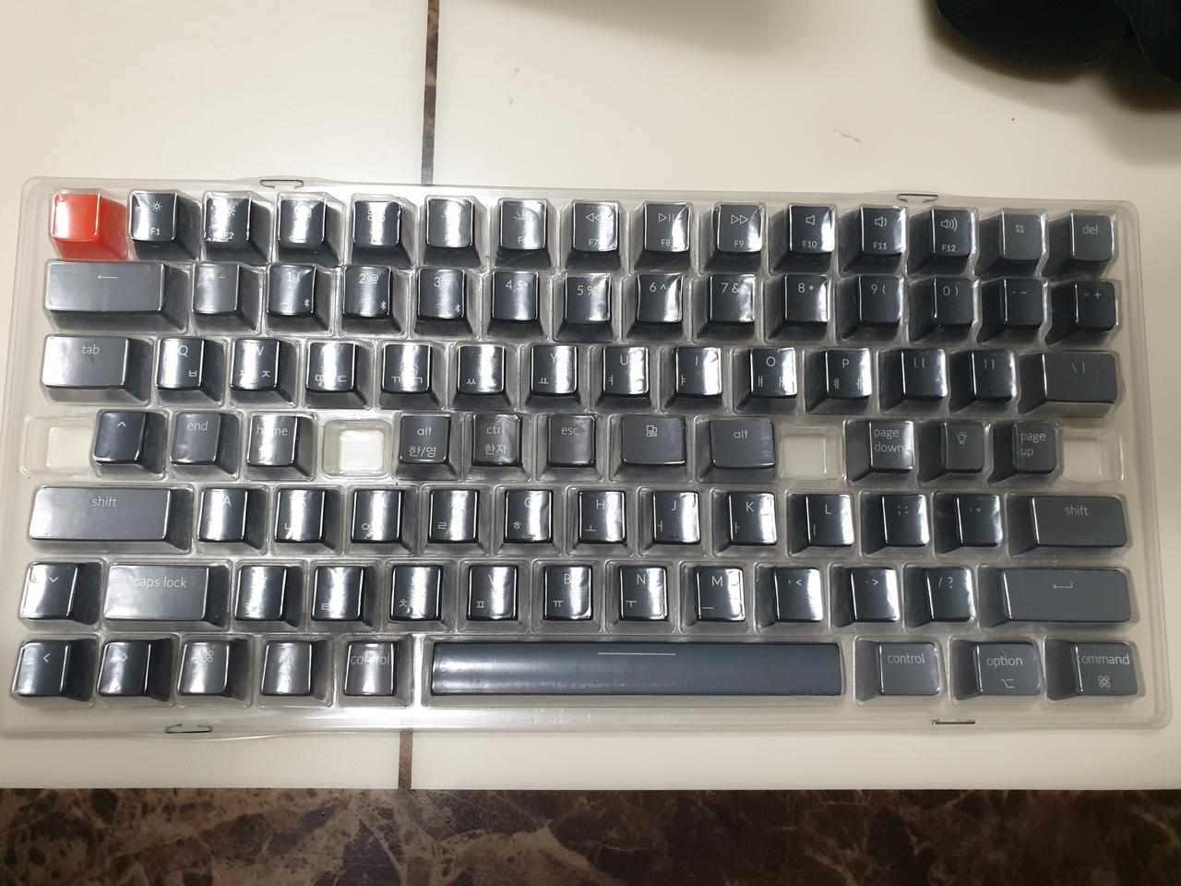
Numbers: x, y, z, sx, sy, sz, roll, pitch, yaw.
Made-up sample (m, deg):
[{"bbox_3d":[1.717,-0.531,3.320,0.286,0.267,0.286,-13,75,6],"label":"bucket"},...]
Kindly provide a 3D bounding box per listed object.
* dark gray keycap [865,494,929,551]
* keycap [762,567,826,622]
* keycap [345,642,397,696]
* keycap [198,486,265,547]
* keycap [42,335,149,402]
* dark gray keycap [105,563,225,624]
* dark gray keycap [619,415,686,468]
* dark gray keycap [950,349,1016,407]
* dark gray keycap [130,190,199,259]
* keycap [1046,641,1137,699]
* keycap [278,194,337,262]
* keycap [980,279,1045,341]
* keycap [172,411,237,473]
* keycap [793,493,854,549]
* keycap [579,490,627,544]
[{"bbox_3d":[0.091,0.024,0.261,0.018,0.009,0.018,1,82,-3],"label":"dark gray keycap"},{"bbox_3d":[0.059,0.045,0.255,0.018,0.010,0.018,0,81,-3],"label":"keycap"},{"bbox_3d":[-0.060,0.063,0.247,0.018,0.010,0.018,1,82,-3],"label":"keycap"},{"bbox_3d":[-0.102,0.022,0.251,0.018,0.009,0.018,1,82,-3],"label":"keycap"},{"bbox_3d":[-0.143,-0.022,0.255,0.028,0.009,0.018,1,81,-3],"label":"keycap"},{"bbox_3d":[-0.119,0.042,0.245,0.032,0.009,0.018,1,82,-3],"label":"dark gray keycap"},{"bbox_3d":[0.018,0.001,0.256,0.023,0.009,0.018,1,83,-3],"label":"dark gray keycap"},{"bbox_3d":[0.120,-0.019,0.268,0.018,0.009,0.018,1,81,-3],"label":"dark gray keycap"},{"bbox_3d":[-0.126,-0.064,0.262,0.018,0.011,0.018,0,81,-3],"label":"dark gray keycap"},{"bbox_3d":[0.147,0.066,0.257,0.023,0.009,0.018,1,81,-3],"label":"keycap"},{"bbox_3d":[-0.083,-0.062,0.260,0.018,0.011,0.018,1,82,-3],"label":"keycap"},{"bbox_3d":[0.130,-0.041,0.271,0.018,0.011,0.018,1,81,-3],"label":"keycap"},{"bbox_3d":[-0.110,0.000,0.251,0.018,0.009,0.018,1,83,-3],"label":"keycap"},{"bbox_3d":[0.069,0.024,0.259,0.018,0.009,0.018,1,82,-3],"label":"keycap"},{"bbox_3d":[0.003,0.022,0.256,0.018,0.009,0.018,1,82,-3],"label":"keycap"}]

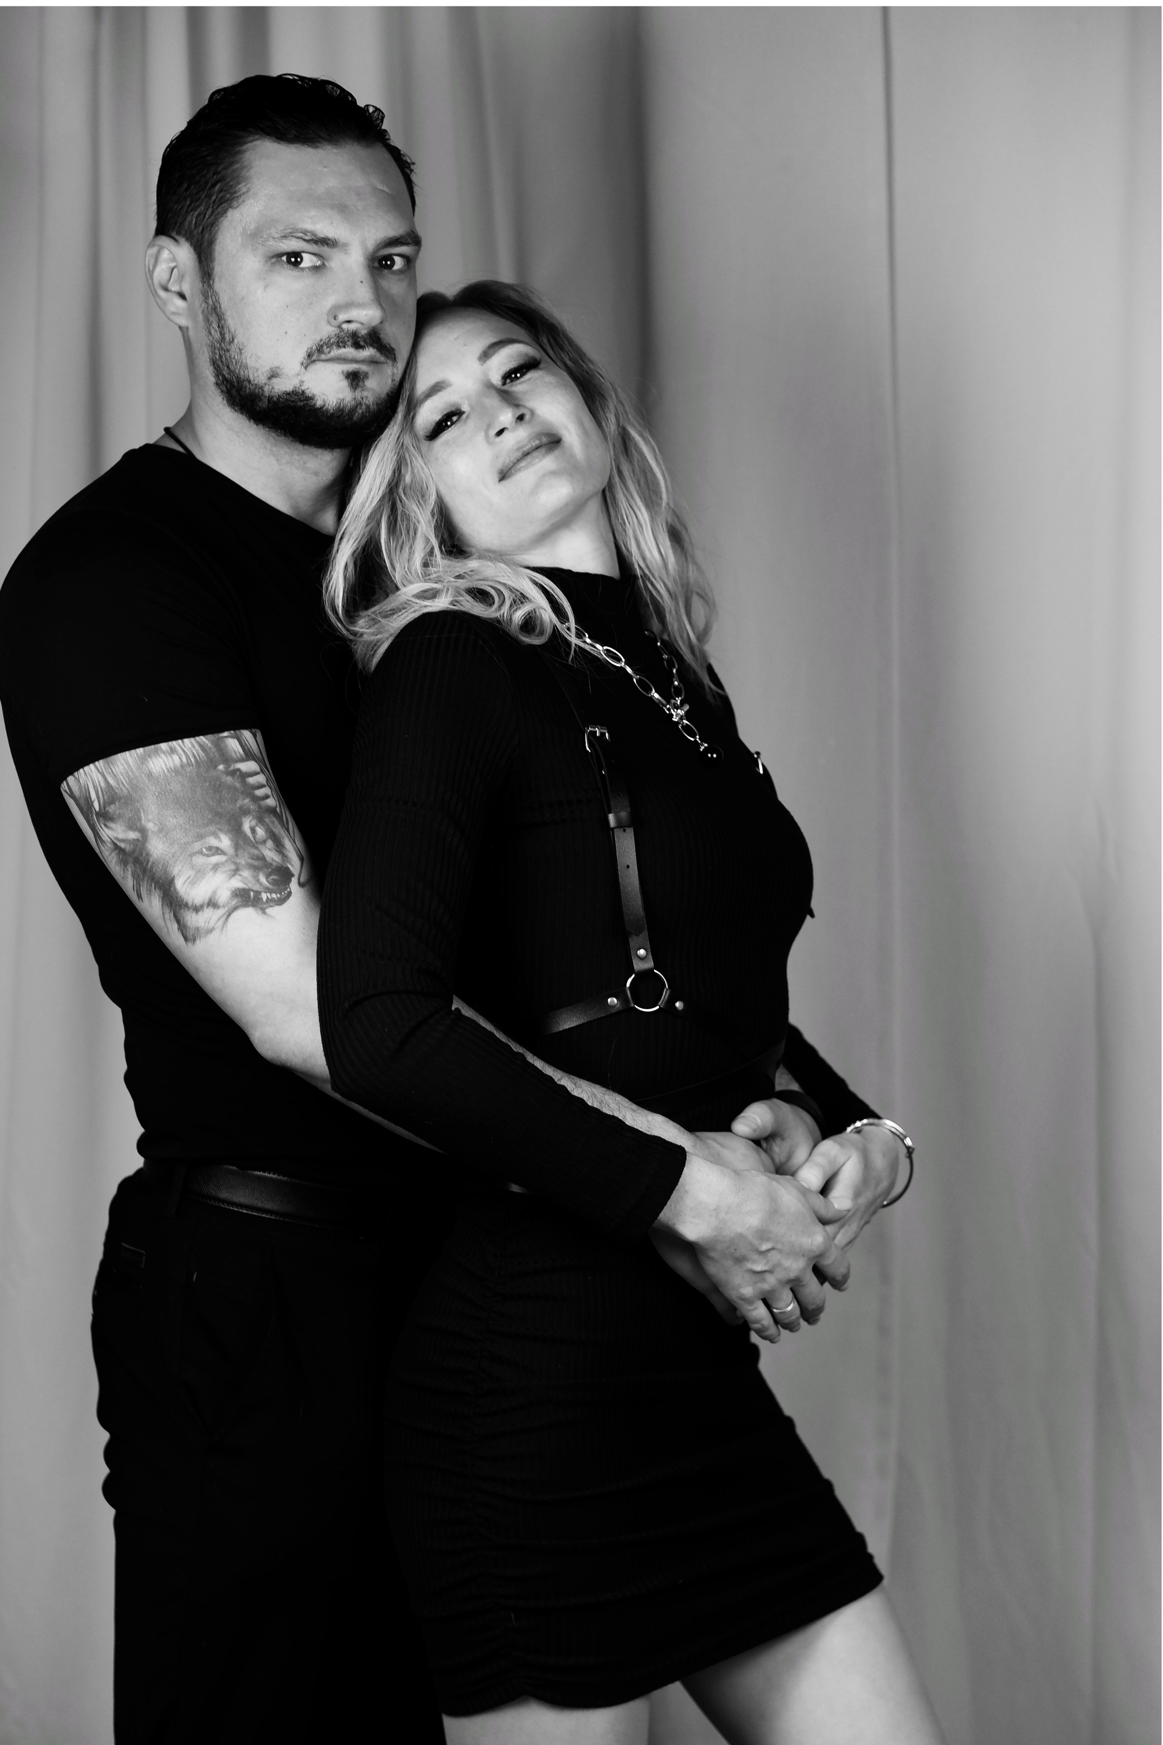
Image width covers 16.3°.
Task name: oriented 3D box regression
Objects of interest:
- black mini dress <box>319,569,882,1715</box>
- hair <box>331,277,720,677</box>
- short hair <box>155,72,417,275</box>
[{"bbox_3d":[0.009,0.175,2.640,0.330,0.745,0.410,0,0,34],"label":"black mini dress"},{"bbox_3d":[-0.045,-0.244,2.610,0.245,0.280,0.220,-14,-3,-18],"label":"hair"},{"bbox_3d":[-0.197,-0.448,2.670,0.170,0.160,0.200,-2,0,-30],"label":"short hair"}]

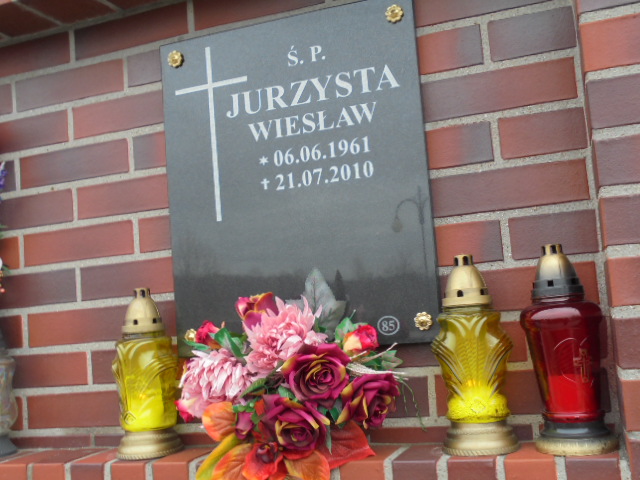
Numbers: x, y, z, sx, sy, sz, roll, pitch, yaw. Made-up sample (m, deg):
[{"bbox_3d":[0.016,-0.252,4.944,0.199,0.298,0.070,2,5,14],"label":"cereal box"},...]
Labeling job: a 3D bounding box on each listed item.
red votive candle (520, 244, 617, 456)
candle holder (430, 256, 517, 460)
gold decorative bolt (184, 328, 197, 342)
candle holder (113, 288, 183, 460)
[{"bbox_3d":[0.341,0.145,0.973,0.110,0.277,0.110,-5,-5,0],"label":"red votive candle"},{"bbox_3d":[0.219,0.161,1.020,0.114,0.275,0.111,-6,-5,11],"label":"candle holder"},{"bbox_3d":[-0.214,0.162,1.178,0.028,0.028,0.012,-7,-6,19],"label":"gold decorative bolt"},{"bbox_3d":[-0.295,0.221,1.195,0.112,0.275,0.111,-8,-6,31],"label":"candle holder"}]

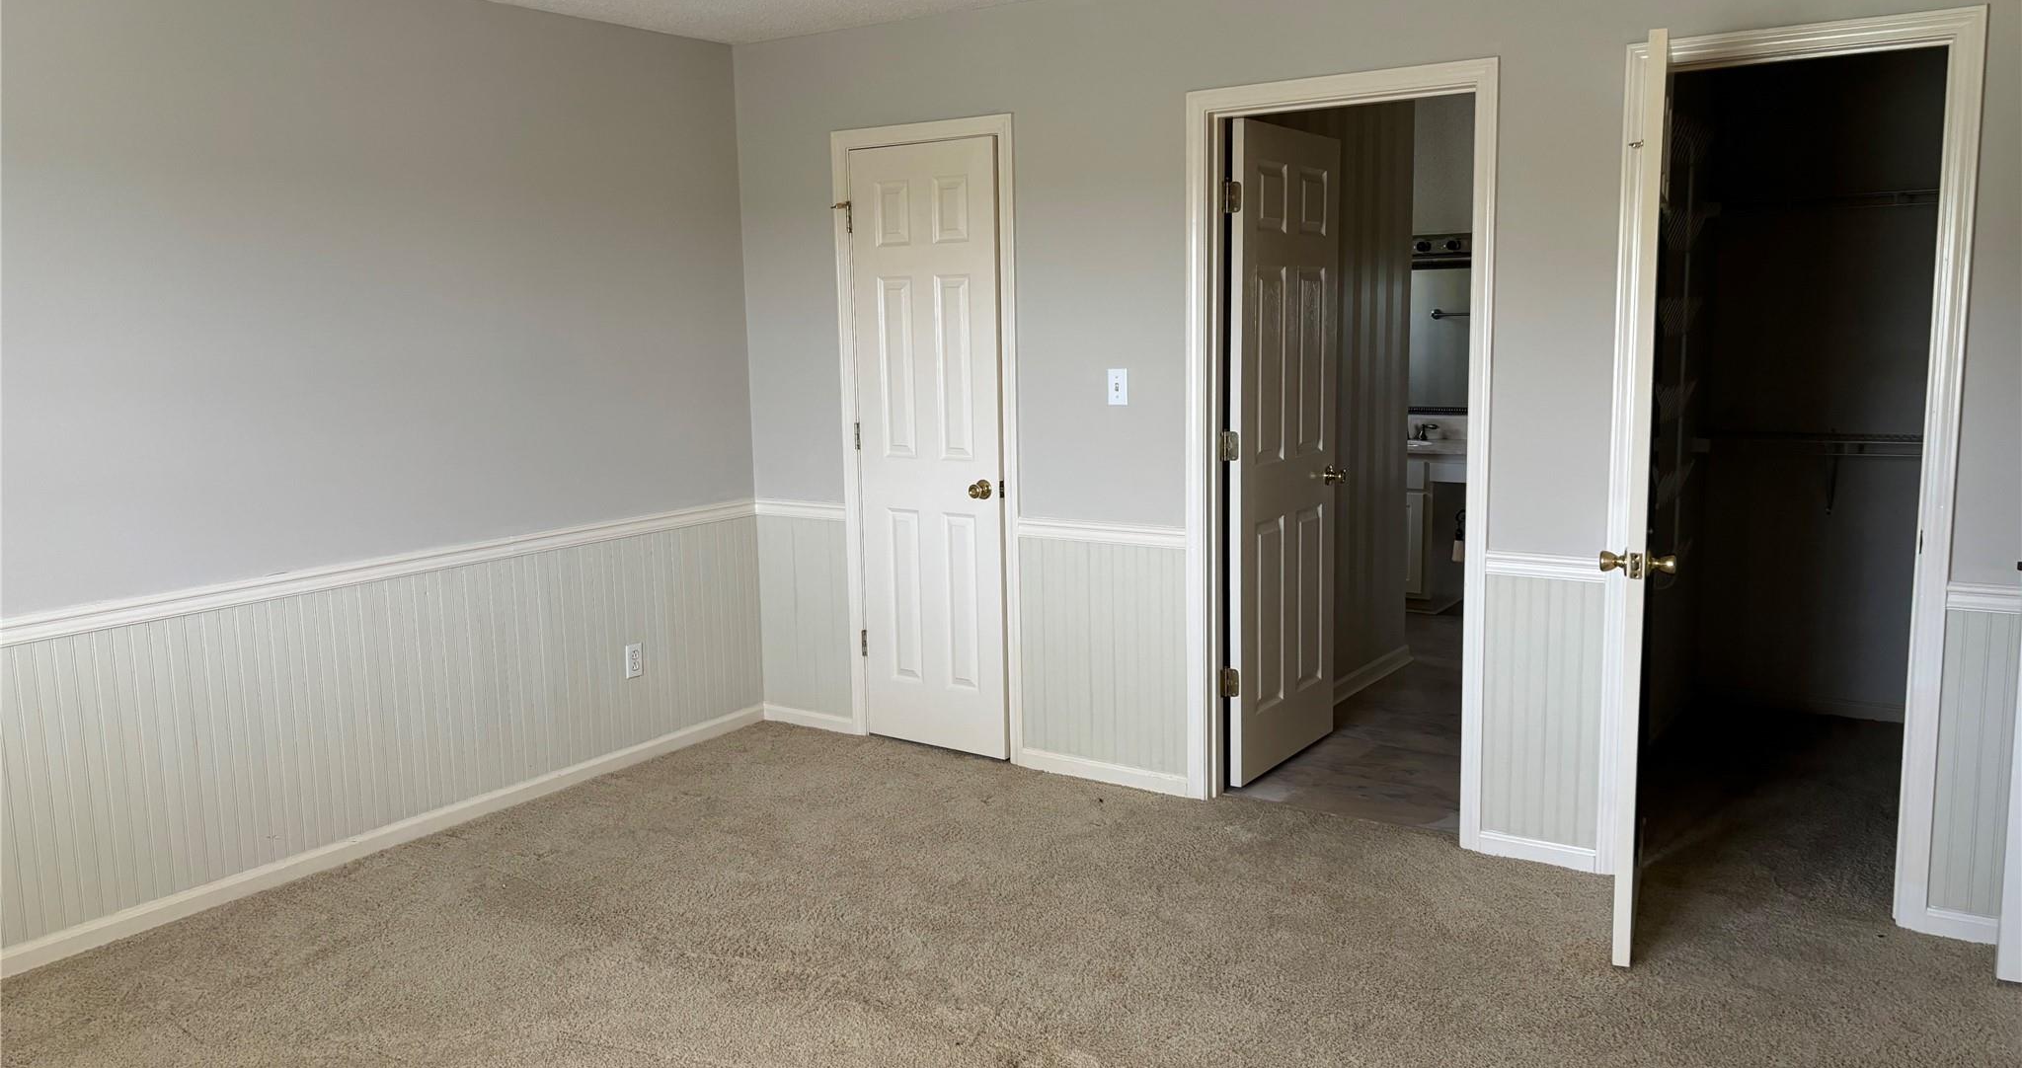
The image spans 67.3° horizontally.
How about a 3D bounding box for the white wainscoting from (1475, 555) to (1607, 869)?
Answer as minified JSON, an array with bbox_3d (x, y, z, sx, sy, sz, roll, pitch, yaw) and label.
[{"bbox_3d":[1.408,0.470,4.032,0.310,0.835,0.040,5,10,34],"label":"white wainscoting"}]

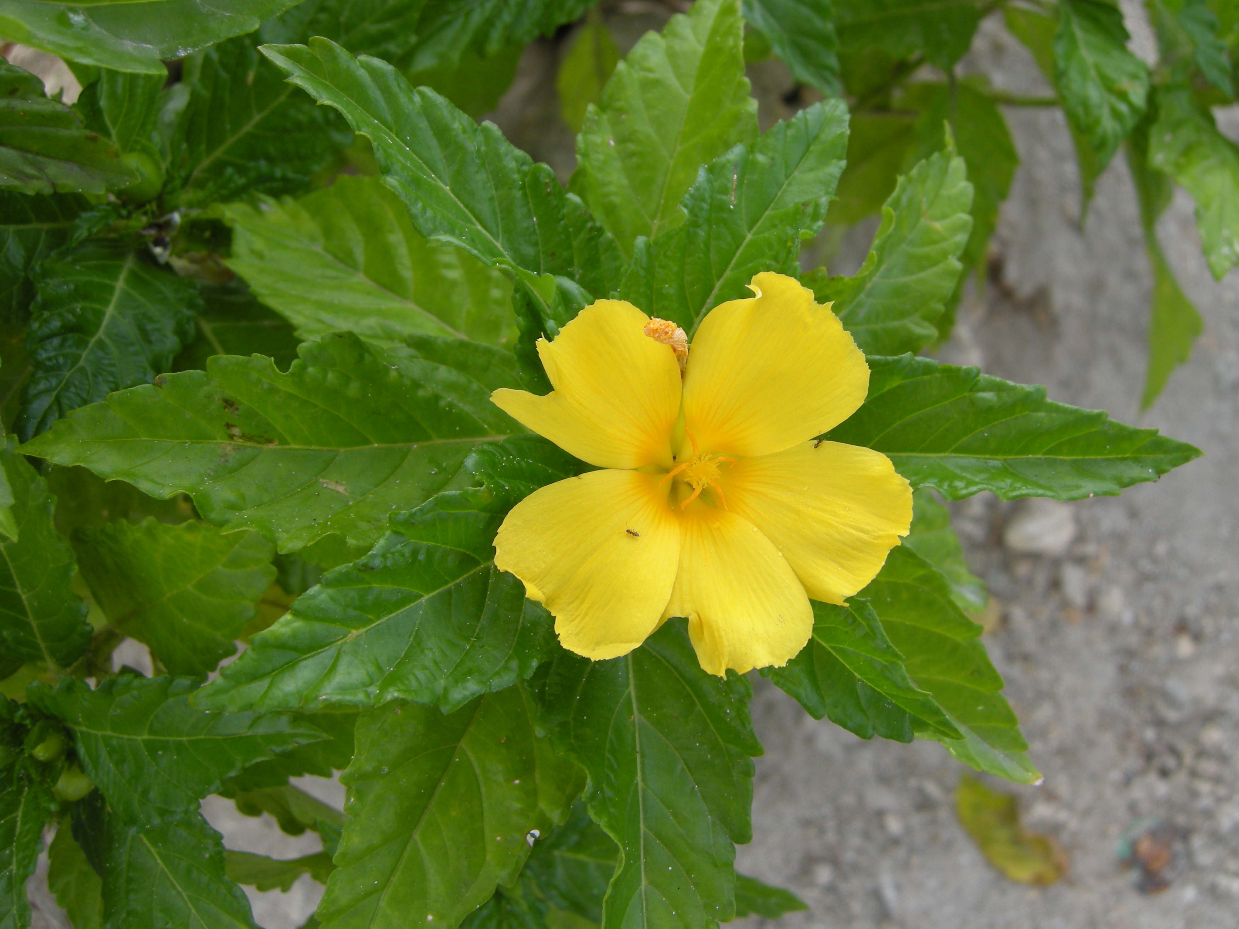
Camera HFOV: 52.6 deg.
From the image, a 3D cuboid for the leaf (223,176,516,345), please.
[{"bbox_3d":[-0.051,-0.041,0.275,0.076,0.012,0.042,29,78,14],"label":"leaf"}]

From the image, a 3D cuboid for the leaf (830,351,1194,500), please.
[{"bbox_3d":[0.066,-0.006,0.233,0.083,0.012,0.028,2,75,-5],"label":"leaf"}]

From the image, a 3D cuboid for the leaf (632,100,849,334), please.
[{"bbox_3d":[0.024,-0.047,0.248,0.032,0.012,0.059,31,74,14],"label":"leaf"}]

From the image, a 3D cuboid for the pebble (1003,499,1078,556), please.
[{"bbox_3d":[0.147,0.022,0.432,0.026,0.013,0.020,0,53,0],"label":"pebble"}]

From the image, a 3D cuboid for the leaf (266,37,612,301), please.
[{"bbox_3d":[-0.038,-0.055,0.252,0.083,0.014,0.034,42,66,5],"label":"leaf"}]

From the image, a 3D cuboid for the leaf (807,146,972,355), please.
[{"bbox_3d":[0.054,-0.042,0.252,0.026,0.012,0.060,32,67,8],"label":"leaf"}]

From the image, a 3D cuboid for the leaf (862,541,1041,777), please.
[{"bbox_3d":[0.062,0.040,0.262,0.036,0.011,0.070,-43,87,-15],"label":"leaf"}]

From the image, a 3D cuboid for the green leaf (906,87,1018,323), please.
[{"bbox_3d":[0.094,-0.072,0.350,0.036,0.012,0.070,1,69,-12],"label":"green leaf"}]

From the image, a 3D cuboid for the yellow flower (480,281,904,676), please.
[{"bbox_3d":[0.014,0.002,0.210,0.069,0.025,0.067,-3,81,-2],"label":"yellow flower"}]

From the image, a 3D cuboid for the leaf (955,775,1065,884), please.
[{"bbox_3d":[0.117,0.107,0.372,0.018,0.007,0.039,-31,59,-21],"label":"leaf"}]

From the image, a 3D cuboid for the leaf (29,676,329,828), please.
[{"bbox_3d":[-0.097,0.062,0.275,0.058,0.012,0.033,3,72,-2],"label":"leaf"}]

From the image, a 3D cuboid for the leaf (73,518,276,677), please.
[{"bbox_3d":[-0.108,0.032,0.310,0.053,0.011,0.042,-32,75,-9],"label":"leaf"}]

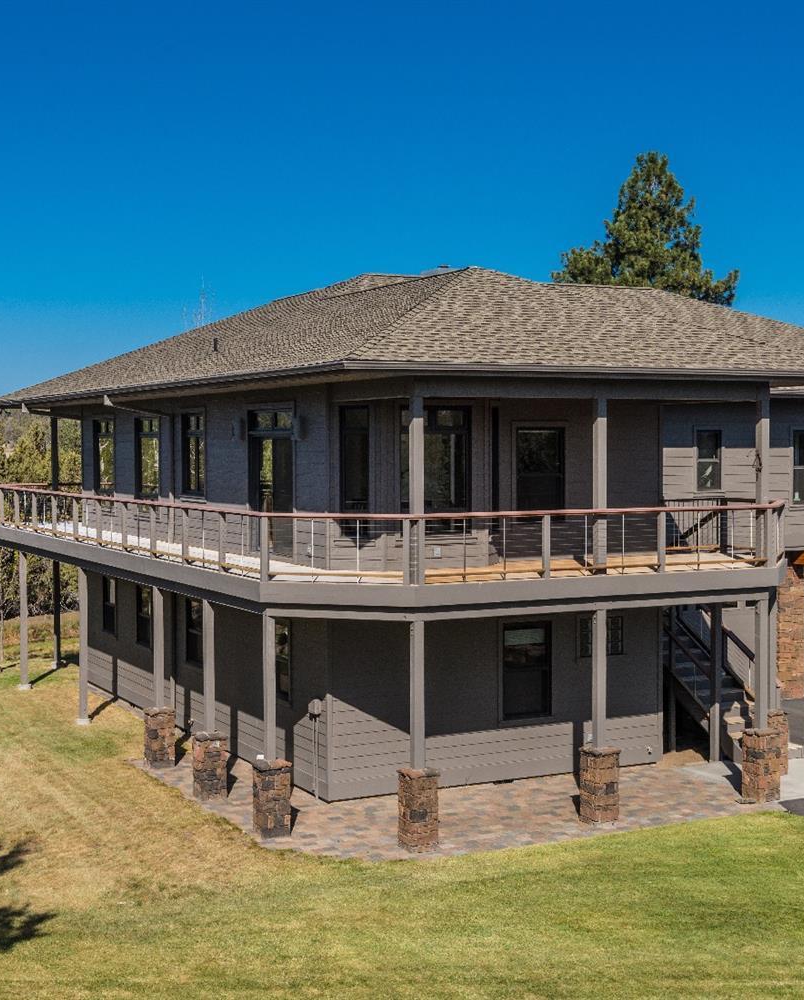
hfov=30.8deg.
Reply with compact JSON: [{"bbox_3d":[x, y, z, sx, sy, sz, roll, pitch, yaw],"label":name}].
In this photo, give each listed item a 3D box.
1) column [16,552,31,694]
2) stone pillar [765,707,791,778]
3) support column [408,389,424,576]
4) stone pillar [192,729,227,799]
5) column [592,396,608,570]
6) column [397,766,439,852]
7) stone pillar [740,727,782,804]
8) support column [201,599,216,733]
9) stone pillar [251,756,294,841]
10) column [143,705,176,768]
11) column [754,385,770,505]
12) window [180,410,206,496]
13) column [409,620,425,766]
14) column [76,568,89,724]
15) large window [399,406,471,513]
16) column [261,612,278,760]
[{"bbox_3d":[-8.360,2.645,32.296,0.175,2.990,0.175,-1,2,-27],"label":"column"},{"bbox_3d":[5.961,3.910,23.524,0.408,0.956,0.408,-1,2,-28],"label":"stone pillar"},{"bbox_3d":[0.200,-0.114,19.007,0.140,2.437,0.140,-1,2,-28],"label":"support column"},{"bbox_3d":[-2.854,3.929,21.652,0.408,0.934,0.408,-1,2,-28],"label":"stone pillar"},{"bbox_3d":[2.765,-0.201,20.326,0.142,2.460,0.142,-1,2,-27],"label":"column"},{"bbox_3d":[0.224,4.052,19.183,0.410,1.040,0.410,-1,2,-27],"label":"column"},{"bbox_3d":[5.360,3.931,21.776,0.410,1.060,0.410,-1,2,-27],"label":"stone pillar"},{"bbox_3d":[-2.920,2.479,21.980,0.145,1.950,0.145,-1,2,-27],"label":"support column"},{"bbox_3d":[-1.756,4.005,19.600,0.408,0.965,0.408,-1,2,-28],"label":"stone pillar"},{"bbox_3d":[-3.926,3.857,23.658,0.408,0.887,0.408,-1,2,-28],"label":"column"},{"bbox_3d":[5.334,-0.591,21.611,0.142,2.150,0.142,-1,2,-27],"label":"column"},{"bbox_3d":[-3.762,-0.812,26.213,0.113,1.521,1.325,-1,2,-28],"label":"window"},{"bbox_3d":[0.205,2.558,19.124,0.142,1.970,0.142,-1,2,-27],"label":"column"},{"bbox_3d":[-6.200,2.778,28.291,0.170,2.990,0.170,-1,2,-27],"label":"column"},{"bbox_3d":[0.495,-0.470,21.142,1.185,1.792,0.120,-1,2,-27],"label":"large window"},{"bbox_3d":[-1.769,2.532,19.573,0.140,2.001,0.140,-1,2,-28],"label":"column"}]

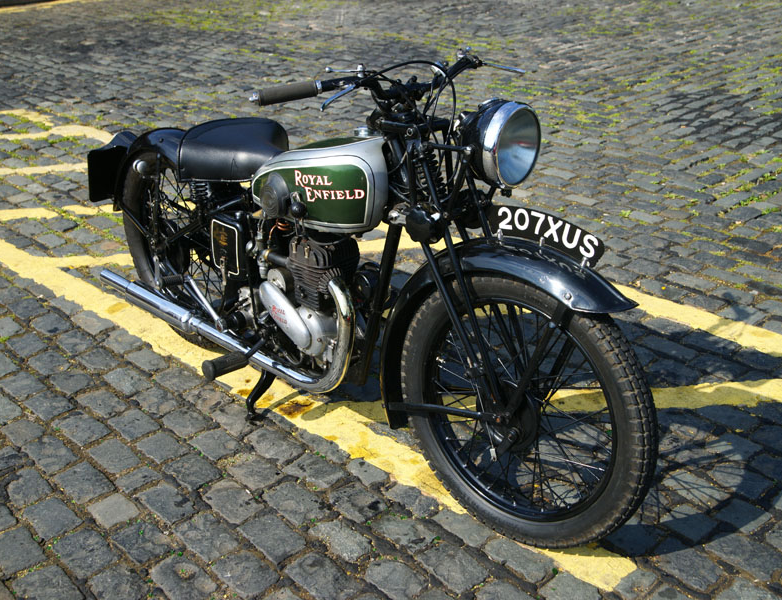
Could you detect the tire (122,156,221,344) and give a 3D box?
[{"bbox_3d":[-0.671,-0.160,2.838,0.100,0.660,0.660,-22,32,-39],"label":"tire"}]

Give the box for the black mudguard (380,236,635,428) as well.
[{"bbox_3d":[0.235,0.122,1.933,0.650,0.560,0.135,20,32,39],"label":"black mudguard"}]

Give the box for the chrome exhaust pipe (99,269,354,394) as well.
[{"bbox_3d":[-0.525,-0.040,2.537,0.170,0.315,1.200,-22,32,-39],"label":"chrome exhaust pipe"}]

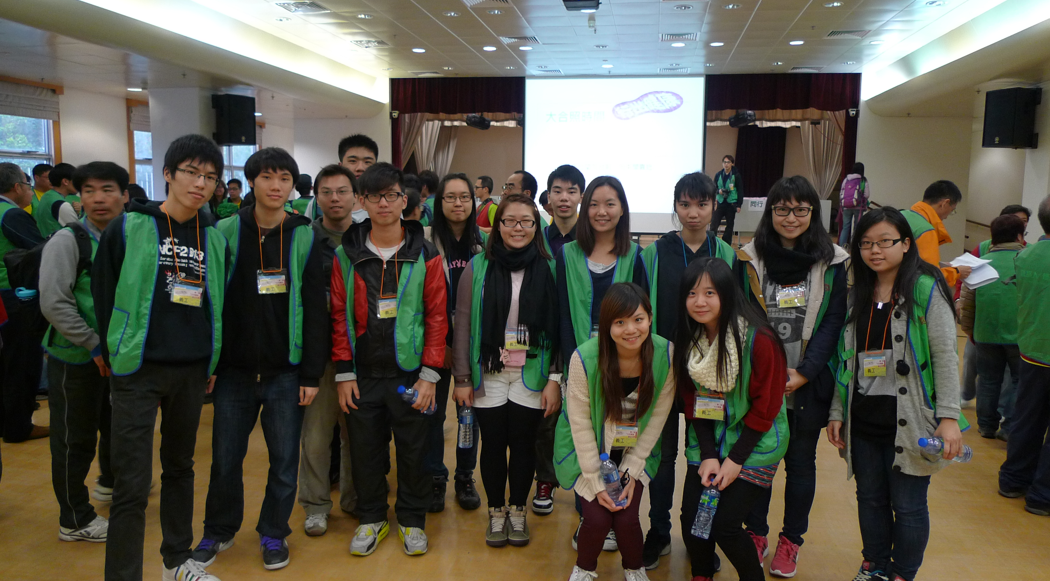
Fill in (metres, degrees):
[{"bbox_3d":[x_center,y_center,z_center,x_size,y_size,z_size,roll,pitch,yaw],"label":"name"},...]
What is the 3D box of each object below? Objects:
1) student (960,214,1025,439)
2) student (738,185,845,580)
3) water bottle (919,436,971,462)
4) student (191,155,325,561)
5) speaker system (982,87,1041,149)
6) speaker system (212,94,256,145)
[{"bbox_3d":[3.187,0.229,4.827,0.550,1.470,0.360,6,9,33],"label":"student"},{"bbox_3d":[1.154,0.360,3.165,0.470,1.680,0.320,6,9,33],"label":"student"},{"bbox_3d":[1.497,0.568,2.600,0.215,0.064,0.064,16,-4,-16],"label":"water bottle"},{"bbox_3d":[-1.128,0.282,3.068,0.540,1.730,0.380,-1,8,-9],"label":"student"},{"bbox_3d":[6.390,-2.263,9.584,0.385,0.745,0.466,-2,8,-14],"label":"speaker system"},{"bbox_3d":[-4.553,-2.667,11.458,0.385,0.745,0.466,7,10,34],"label":"speaker system"}]

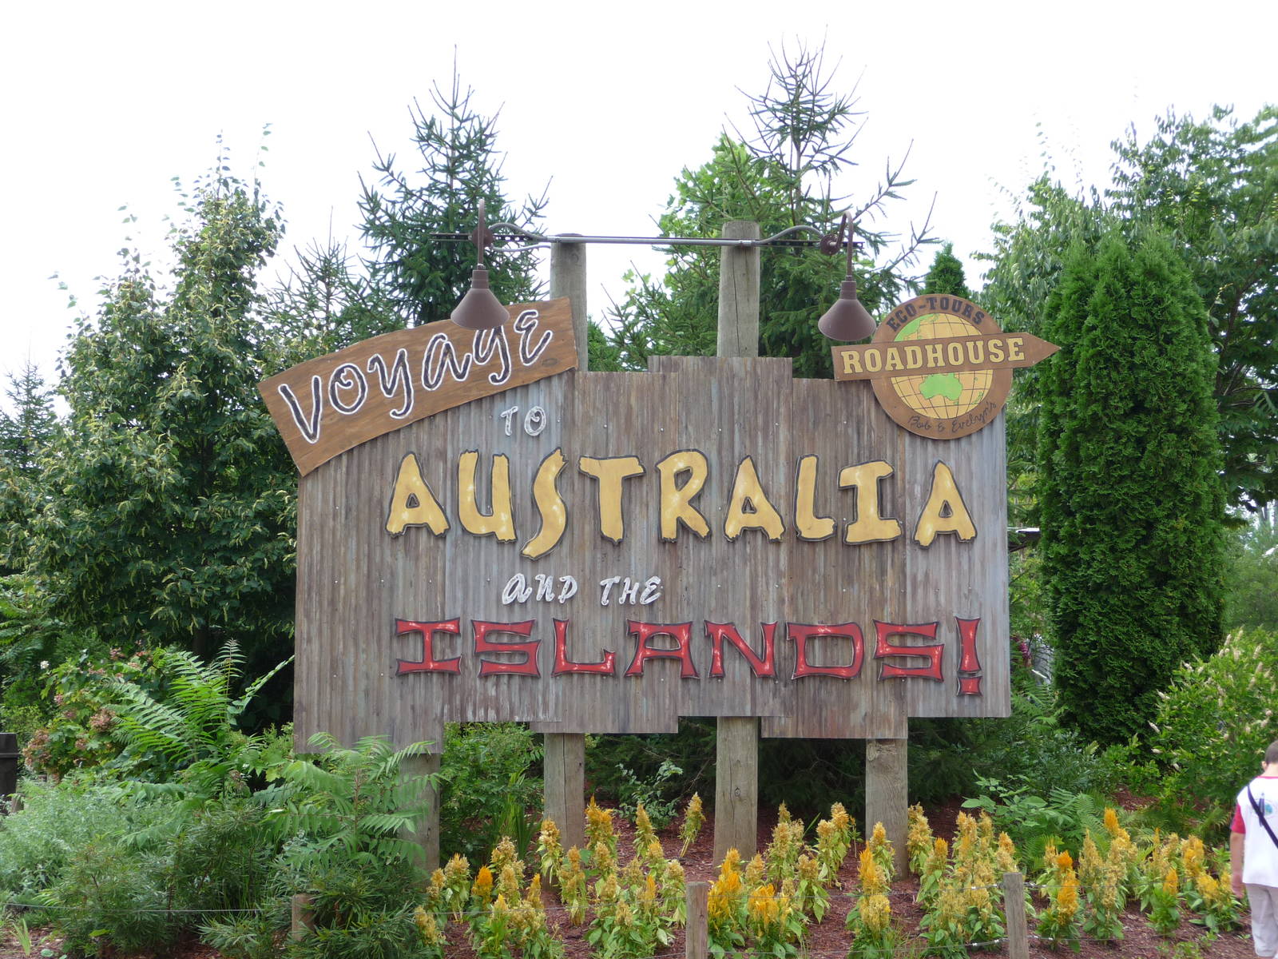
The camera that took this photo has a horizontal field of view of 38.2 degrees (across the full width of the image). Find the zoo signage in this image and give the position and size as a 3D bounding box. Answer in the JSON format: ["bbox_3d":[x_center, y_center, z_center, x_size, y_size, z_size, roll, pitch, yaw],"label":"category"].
[{"bbox_3d":[0.036,0.253,10.751,4.422,2.638,0.200,1,-5,-4],"label":"zoo signage"}]

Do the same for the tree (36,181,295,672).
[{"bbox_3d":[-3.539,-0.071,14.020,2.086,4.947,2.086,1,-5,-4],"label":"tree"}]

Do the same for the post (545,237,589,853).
[{"bbox_3d":[-0.428,0.437,10.848,0.235,3.738,0.235,1,-5,-4],"label":"post"}]

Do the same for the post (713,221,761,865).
[{"bbox_3d":[0.571,0.384,10.929,0.235,3.833,0.235,1,-5,-4],"label":"post"}]

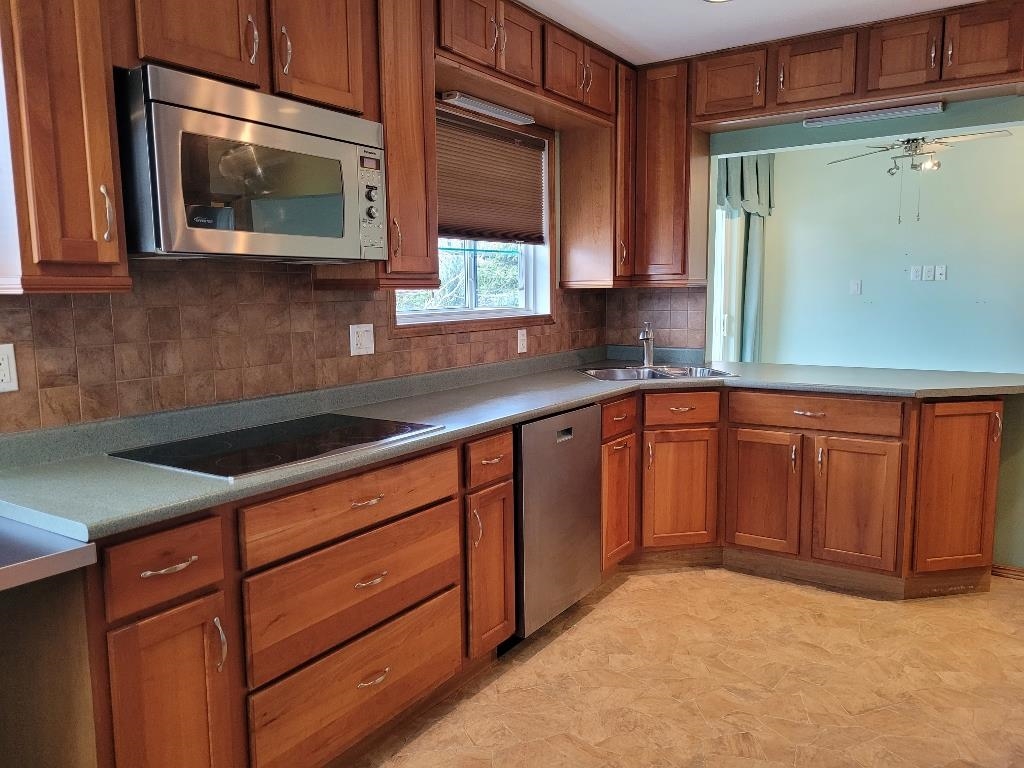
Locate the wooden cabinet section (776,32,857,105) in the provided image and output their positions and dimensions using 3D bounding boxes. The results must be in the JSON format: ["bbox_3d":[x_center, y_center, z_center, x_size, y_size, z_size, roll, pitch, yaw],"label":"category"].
[{"bbox_3d":[1.454,-1.446,3.611,0.340,0.261,0.270,4,8,34],"label":"wooden cabinet section"}]

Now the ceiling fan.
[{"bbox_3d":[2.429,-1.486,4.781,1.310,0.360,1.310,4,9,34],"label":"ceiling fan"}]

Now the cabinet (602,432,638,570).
[{"bbox_3d":[0.259,0.513,3.629,0.550,0.570,0.321,4,9,34],"label":"cabinet"}]

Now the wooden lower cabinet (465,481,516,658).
[{"bbox_3d":[-0.290,0.625,2.843,0.550,0.573,0.263,4,9,34],"label":"wooden lower cabinet"}]

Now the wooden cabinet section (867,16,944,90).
[{"bbox_3d":[1.759,-1.429,3.407,0.293,0.258,0.270,4,8,34],"label":"wooden cabinet section"}]

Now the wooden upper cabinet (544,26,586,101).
[{"bbox_3d":[0.102,-1.413,3.490,0.335,0.254,0.327,4,9,34],"label":"wooden upper cabinet"}]

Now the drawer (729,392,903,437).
[{"bbox_3d":[1.482,0.110,3.672,0.743,0.149,0.450,4,9,34],"label":"drawer"}]

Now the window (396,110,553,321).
[{"bbox_3d":[-0.180,-0.744,3.536,0.130,0.894,1.171,4,9,34],"label":"window"}]

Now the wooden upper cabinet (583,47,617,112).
[{"bbox_3d":[0.285,-1.447,3.751,0.335,0.249,0.305,4,9,34],"label":"wooden upper cabinet"}]

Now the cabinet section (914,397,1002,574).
[{"bbox_3d":[1.823,0.407,3.364,0.359,0.709,0.380,-2,7,-8],"label":"cabinet section"}]

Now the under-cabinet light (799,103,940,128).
[{"bbox_3d":[1.647,-1.229,3.522,0.590,0.040,0.100,4,9,34],"label":"under-cabinet light"}]

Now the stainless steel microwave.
[{"bbox_3d":[-0.786,-0.571,2.211,0.425,0.423,0.760,4,9,34],"label":"stainless steel microwave"}]

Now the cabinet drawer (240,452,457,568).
[{"bbox_3d":[-0.596,0.314,2.286,0.460,0.157,0.810,4,9,34],"label":"cabinet drawer"}]

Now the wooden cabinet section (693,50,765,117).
[{"bbox_3d":[1.130,-1.466,3.827,0.329,0.258,0.270,4,8,34],"label":"wooden cabinet section"}]

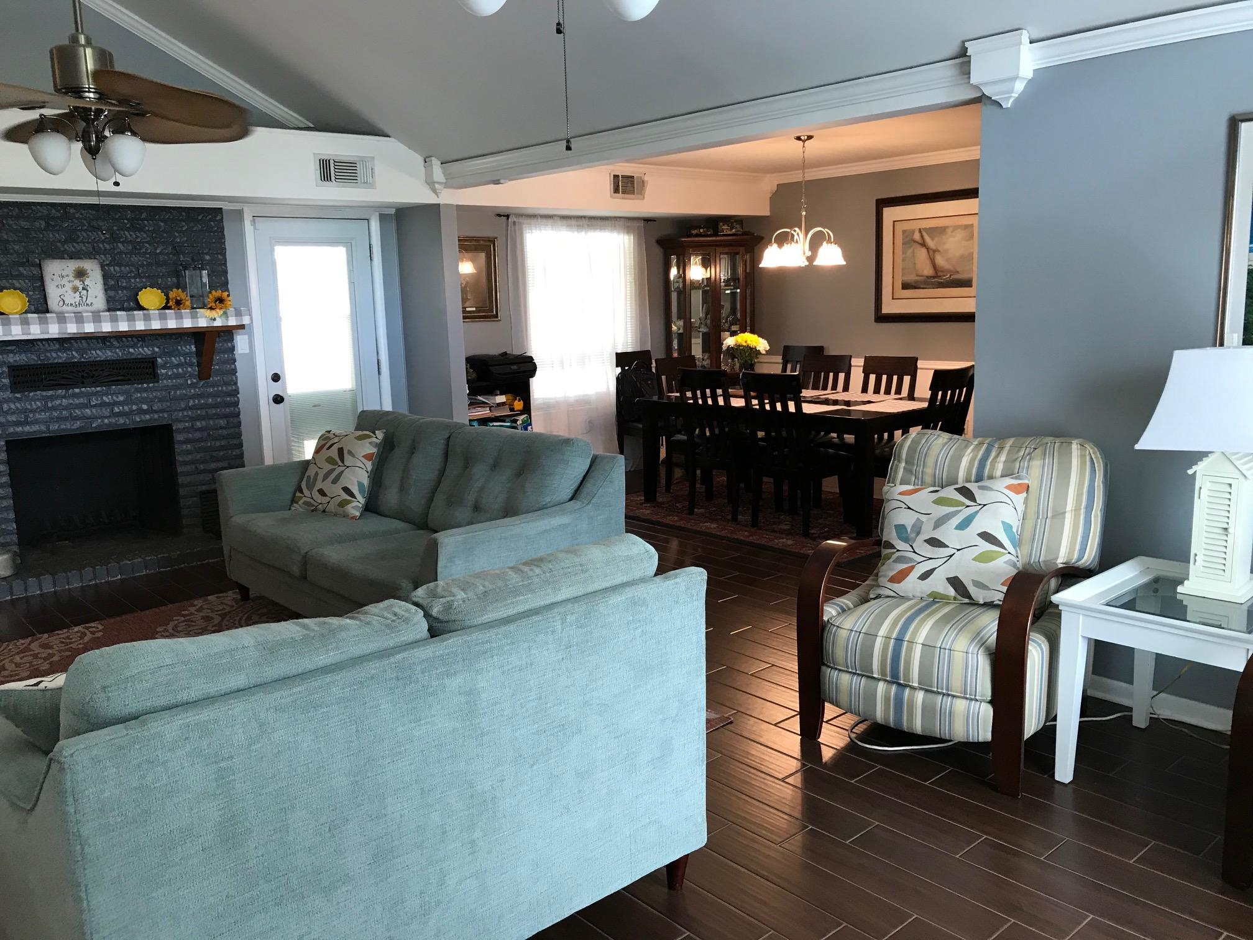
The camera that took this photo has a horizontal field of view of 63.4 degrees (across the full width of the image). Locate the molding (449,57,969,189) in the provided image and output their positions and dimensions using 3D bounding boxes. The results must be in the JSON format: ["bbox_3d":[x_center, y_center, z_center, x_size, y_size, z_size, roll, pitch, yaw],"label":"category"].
[{"bbox_3d":[0.068,-1.680,5.183,0.180,0.135,3.840,-10,13,-41],"label":"molding"}]

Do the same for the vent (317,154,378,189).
[{"bbox_3d":[-1.717,-1.829,6.221,0.398,0.195,0.020,-10,13,-41],"label":"vent"}]

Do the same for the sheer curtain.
[{"bbox_3d":[-0.335,-0.964,8.247,1.400,2.090,0.100,-10,13,-41],"label":"sheer curtain"}]

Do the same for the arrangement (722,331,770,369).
[{"bbox_3d":[0.888,-0.763,7.474,0.340,0.445,0.340,-1,10,0],"label":"arrangement"}]

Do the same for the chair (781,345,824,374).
[{"bbox_3d":[1.391,-0.545,8.858,0.570,1.025,0.465,-10,13,-41],"label":"chair"}]

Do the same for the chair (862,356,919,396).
[{"bbox_3d":[1.722,-0.289,7.236,0.580,1.010,0.460,-10,13,-41],"label":"chair"}]

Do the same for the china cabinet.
[{"bbox_3d":[0.745,-1.037,8.928,0.910,1.950,0.600,-1,10,4],"label":"china cabinet"}]

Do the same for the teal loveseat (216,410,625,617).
[{"bbox_3d":[-1.060,0.278,4.783,0.920,0.940,2.140,-10,13,-41],"label":"teal loveseat"}]

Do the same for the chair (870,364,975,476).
[{"bbox_3d":[1.858,-0.146,6.404,0.460,1.010,0.580,-10,13,-41],"label":"chair"}]

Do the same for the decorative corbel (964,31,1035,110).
[{"bbox_3d":[1.381,-1.481,3.768,0.125,0.245,0.225,-10,13,-41],"label":"decorative corbel"}]

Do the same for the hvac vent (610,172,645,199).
[{"bbox_3d":[0.022,-2.159,7.737,0.345,0.195,0.020,-10,13,-41],"label":"hvac vent"}]

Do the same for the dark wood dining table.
[{"bbox_3d":[1.189,-0.122,7.233,1.140,0.755,2.050,-10,13,-41],"label":"dark wood dining table"}]

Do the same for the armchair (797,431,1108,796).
[{"bbox_3d":[1.161,0.411,3.566,0.760,0.980,0.930,6,13,37],"label":"armchair"}]

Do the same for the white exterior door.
[{"bbox_3d":[-2.021,-0.648,6.830,0.785,2.030,0.050,-10,13,-41],"label":"white exterior door"}]

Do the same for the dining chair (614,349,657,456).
[{"bbox_3d":[0.257,-0.488,8.709,0.465,1.025,0.570,-10,13,-41],"label":"dining chair"}]

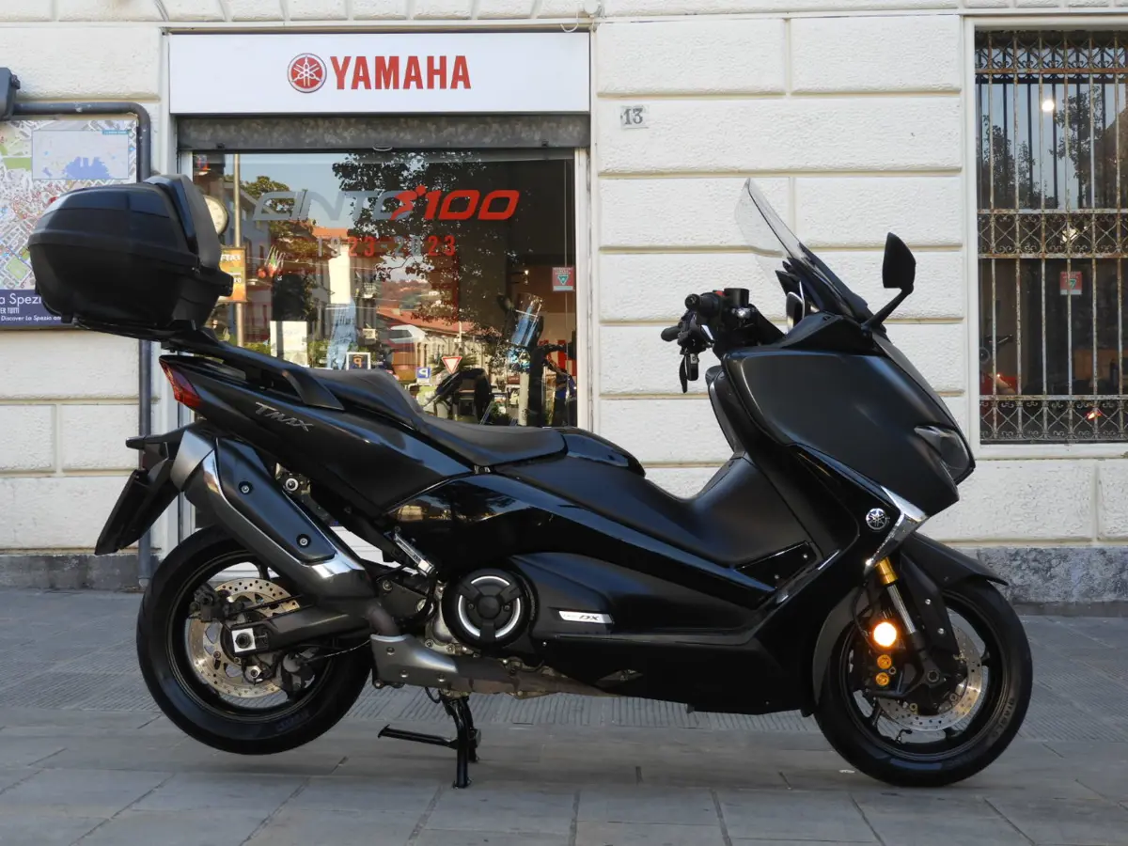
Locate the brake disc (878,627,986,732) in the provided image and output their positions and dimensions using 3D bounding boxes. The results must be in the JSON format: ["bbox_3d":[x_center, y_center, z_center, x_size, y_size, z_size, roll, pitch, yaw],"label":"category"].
[{"bbox_3d":[0.847,0.588,4.190,0.270,0.270,0.020,2,-1,-2],"label":"brake disc"}]

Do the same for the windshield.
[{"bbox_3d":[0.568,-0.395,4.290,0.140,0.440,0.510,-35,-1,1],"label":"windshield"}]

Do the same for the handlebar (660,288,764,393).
[{"bbox_3d":[0.345,-0.190,4.290,0.210,0.230,0.700,2,-1,0],"label":"handlebar"}]

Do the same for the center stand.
[{"bbox_3d":[-0.335,0.735,4.290,0.250,0.225,0.370,2,-1,1],"label":"center stand"}]

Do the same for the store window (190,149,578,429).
[{"bbox_3d":[-1.012,-0.476,10.150,2.180,2.120,0.100,0,-1,0],"label":"store window"}]

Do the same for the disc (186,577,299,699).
[{"bbox_3d":[-0.740,0.507,4.220,0.282,0.282,0.020,2,-1,1],"label":"disc"}]

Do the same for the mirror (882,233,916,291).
[{"bbox_3d":[0.744,-0.356,3.980,0.075,0.130,0.165,2,-2,15],"label":"mirror"}]

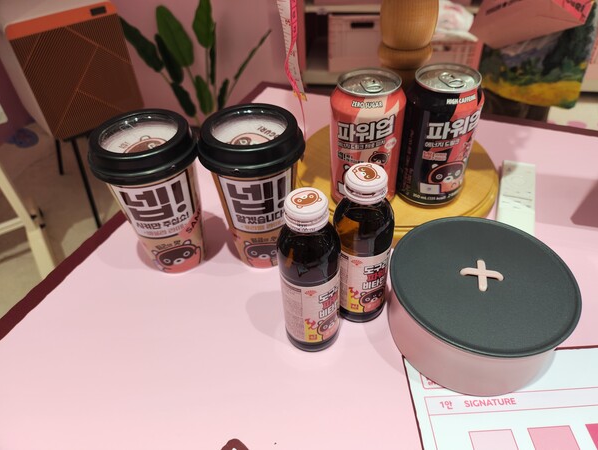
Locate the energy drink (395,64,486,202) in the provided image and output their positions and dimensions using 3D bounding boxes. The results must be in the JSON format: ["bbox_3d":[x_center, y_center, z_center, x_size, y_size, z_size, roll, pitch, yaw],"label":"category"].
[{"bbox_3d":[0.127,-0.079,0.388,0.067,0.122,0.067,-2,43,2],"label":"energy drink"}]

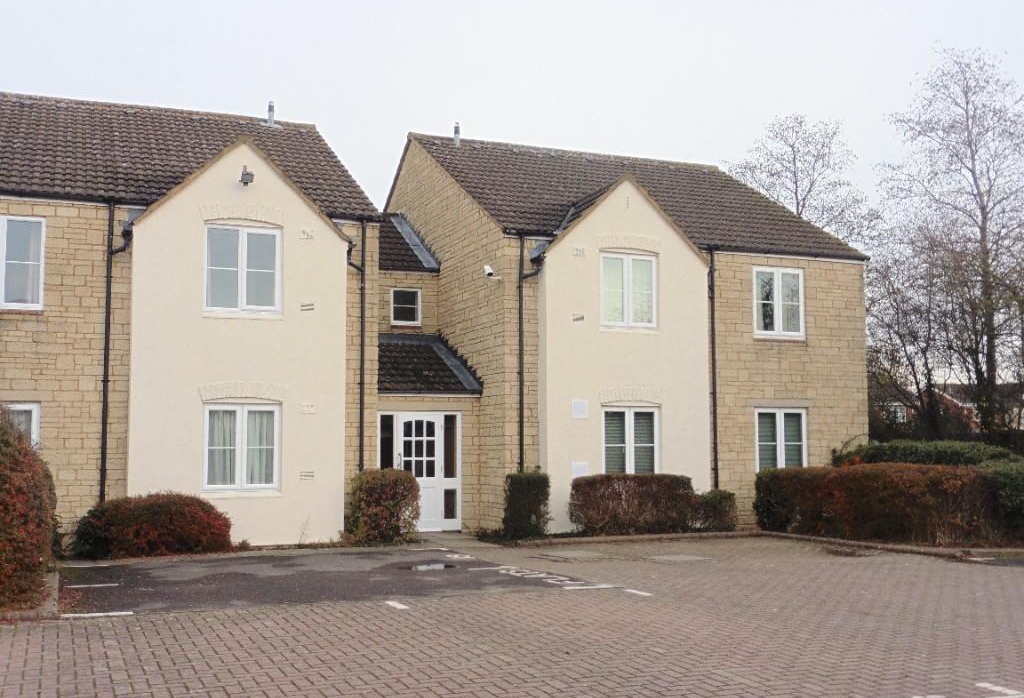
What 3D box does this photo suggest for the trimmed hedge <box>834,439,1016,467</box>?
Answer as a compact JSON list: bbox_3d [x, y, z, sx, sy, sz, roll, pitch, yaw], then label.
[{"bbox_3d":[7.097,2.336,17.462,3.000,1.500,1.300,-2,-5,23],"label":"trimmed hedge"}]

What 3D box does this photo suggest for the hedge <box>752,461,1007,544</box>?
[{"bbox_3d":[5.748,2.414,16.046,3.450,1.120,1.100,-4,-6,41],"label":"hedge"}]

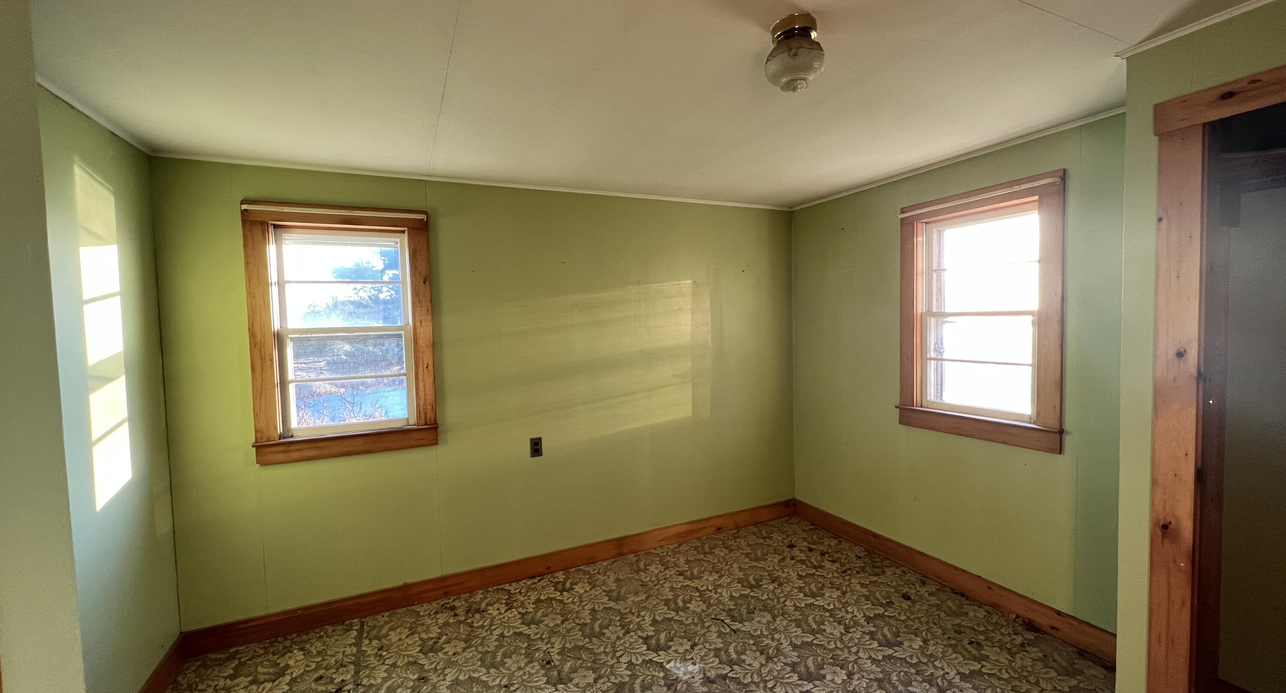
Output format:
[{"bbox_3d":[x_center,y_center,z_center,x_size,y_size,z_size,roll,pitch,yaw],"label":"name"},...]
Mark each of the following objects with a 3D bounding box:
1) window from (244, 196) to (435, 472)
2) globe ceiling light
[{"bbox_3d":[-1.526,-0.075,2.495,0.815,1.272,0.120,-2,3,-24],"label":"window"},{"bbox_3d":[0.442,-0.842,1.408,0.166,0.167,0.166,-1,2,0],"label":"globe ceiling light"}]

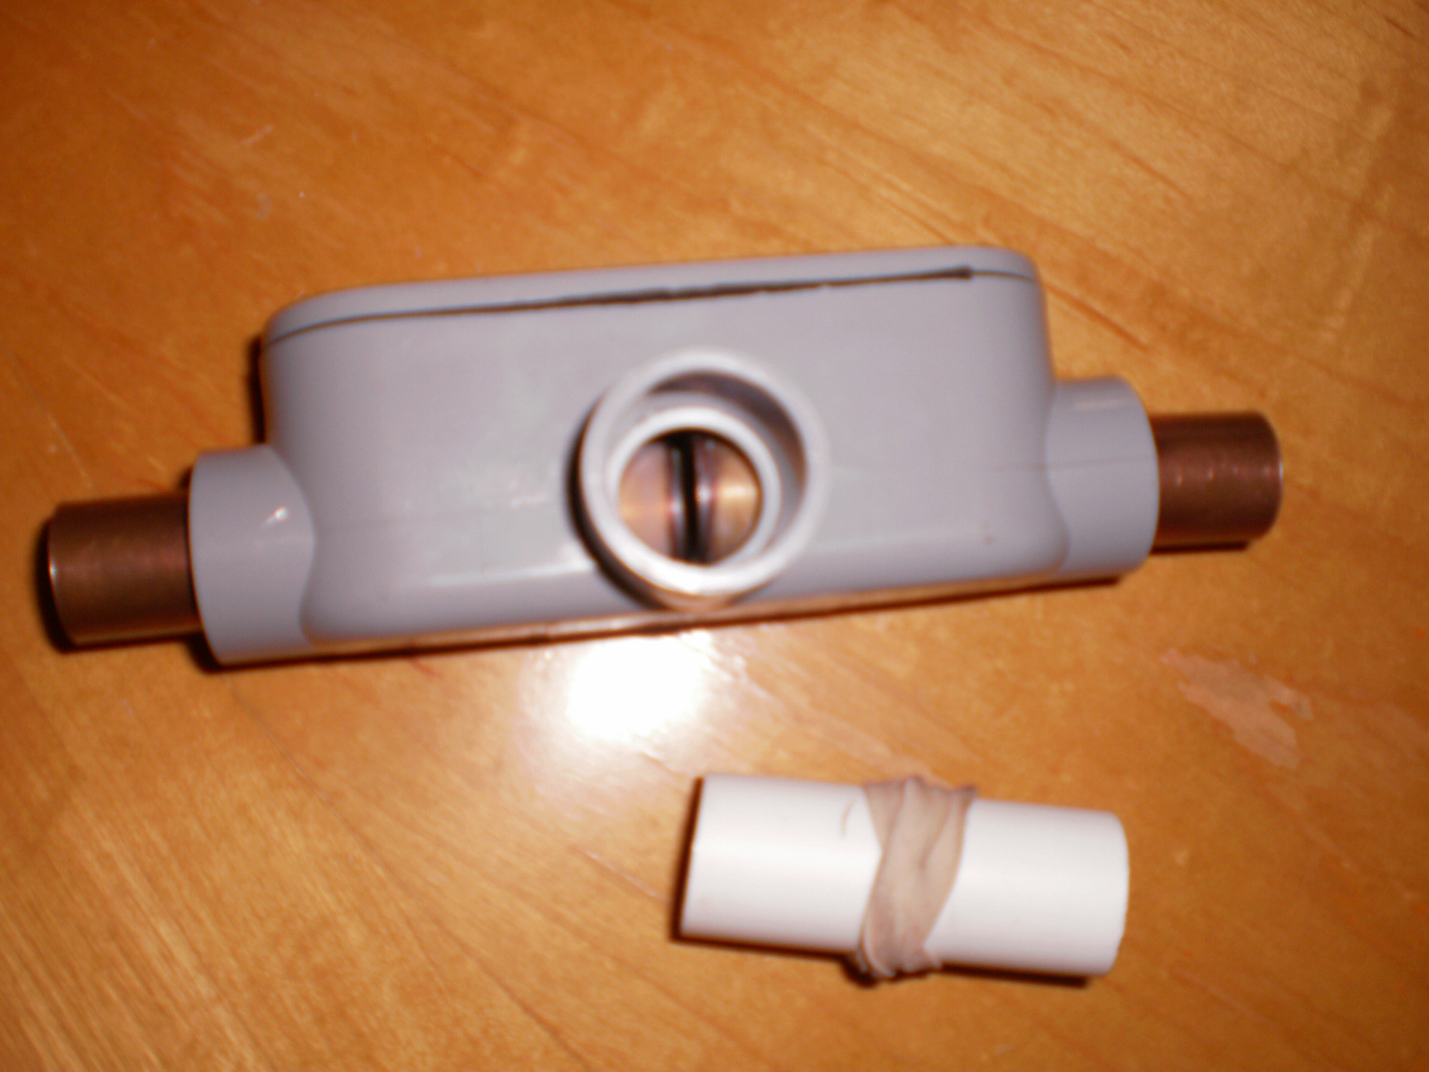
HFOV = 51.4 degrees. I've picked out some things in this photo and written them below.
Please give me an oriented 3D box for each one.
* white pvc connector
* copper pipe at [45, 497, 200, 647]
[{"bbox_3d":[0.031,0.056,0.246,0.069,0.028,0.028,6,81,-1],"label":"white pvc connector"},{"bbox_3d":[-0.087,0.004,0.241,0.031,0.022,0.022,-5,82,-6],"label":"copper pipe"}]

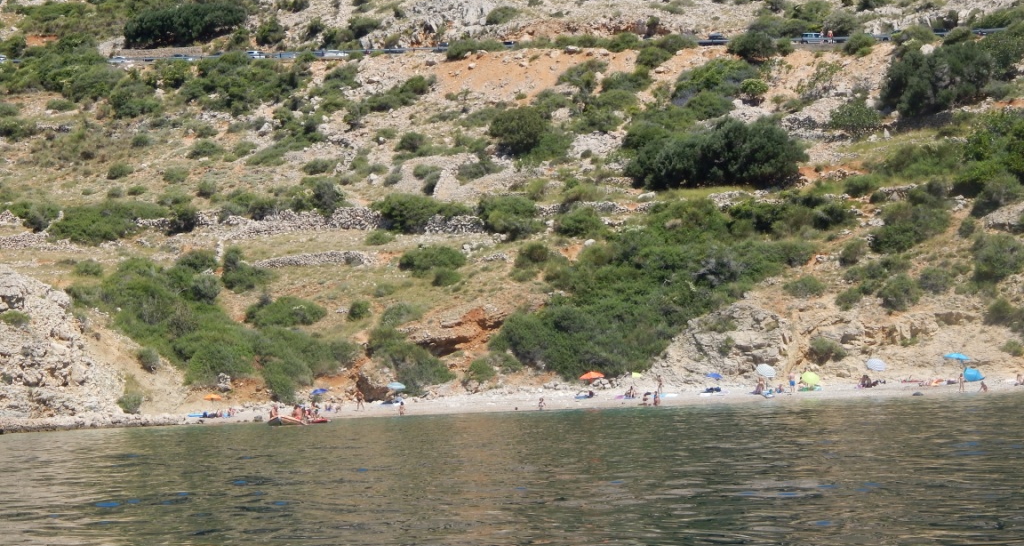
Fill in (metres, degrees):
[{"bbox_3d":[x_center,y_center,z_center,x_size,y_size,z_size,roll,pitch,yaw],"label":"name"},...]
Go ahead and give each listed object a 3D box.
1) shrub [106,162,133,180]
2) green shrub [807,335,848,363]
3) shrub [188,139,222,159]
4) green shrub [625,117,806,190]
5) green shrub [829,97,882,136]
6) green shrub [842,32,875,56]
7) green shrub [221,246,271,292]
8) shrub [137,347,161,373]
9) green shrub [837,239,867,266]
[{"bbox_3d":[-52.939,-13.792,300.000,3.520,2.160,2.900,-2,-3,-10],"label":"shrub"},{"bbox_3d":[27.347,6.707,192.000,3.380,2.120,2.600,-3,-3,8],"label":"green shrub"},{"bbox_3d":[-38.070,-15.300,276.000,3.860,2.110,3.280,-2,-3,0],"label":"shrub"},{"bbox_3d":[22.289,-13.089,243.000,19.930,7.100,11.000,-3,-3,5],"label":"green shrub"},{"bbox_3d":[42.020,-19.120,271.000,6.230,4.150,4.980,-2,-3,0],"label":"green shrub"},{"bbox_3d":[46.765,-30.862,299.000,4.450,2.920,3.800,-3,-3,9],"label":"green shrub"},{"bbox_3d":[-27.970,-0.420,232.000,4.600,4.500,3.910,-2,-3,0],"label":"green shrub"},{"bbox_3d":[-33.710,8.120,206.000,2.140,2.230,2.030,-2,-3,0],"label":"shrub"},{"bbox_3d":[35.860,-2.150,233.000,2.940,2.520,2.650,-2,-3,0],"label":"green shrub"}]

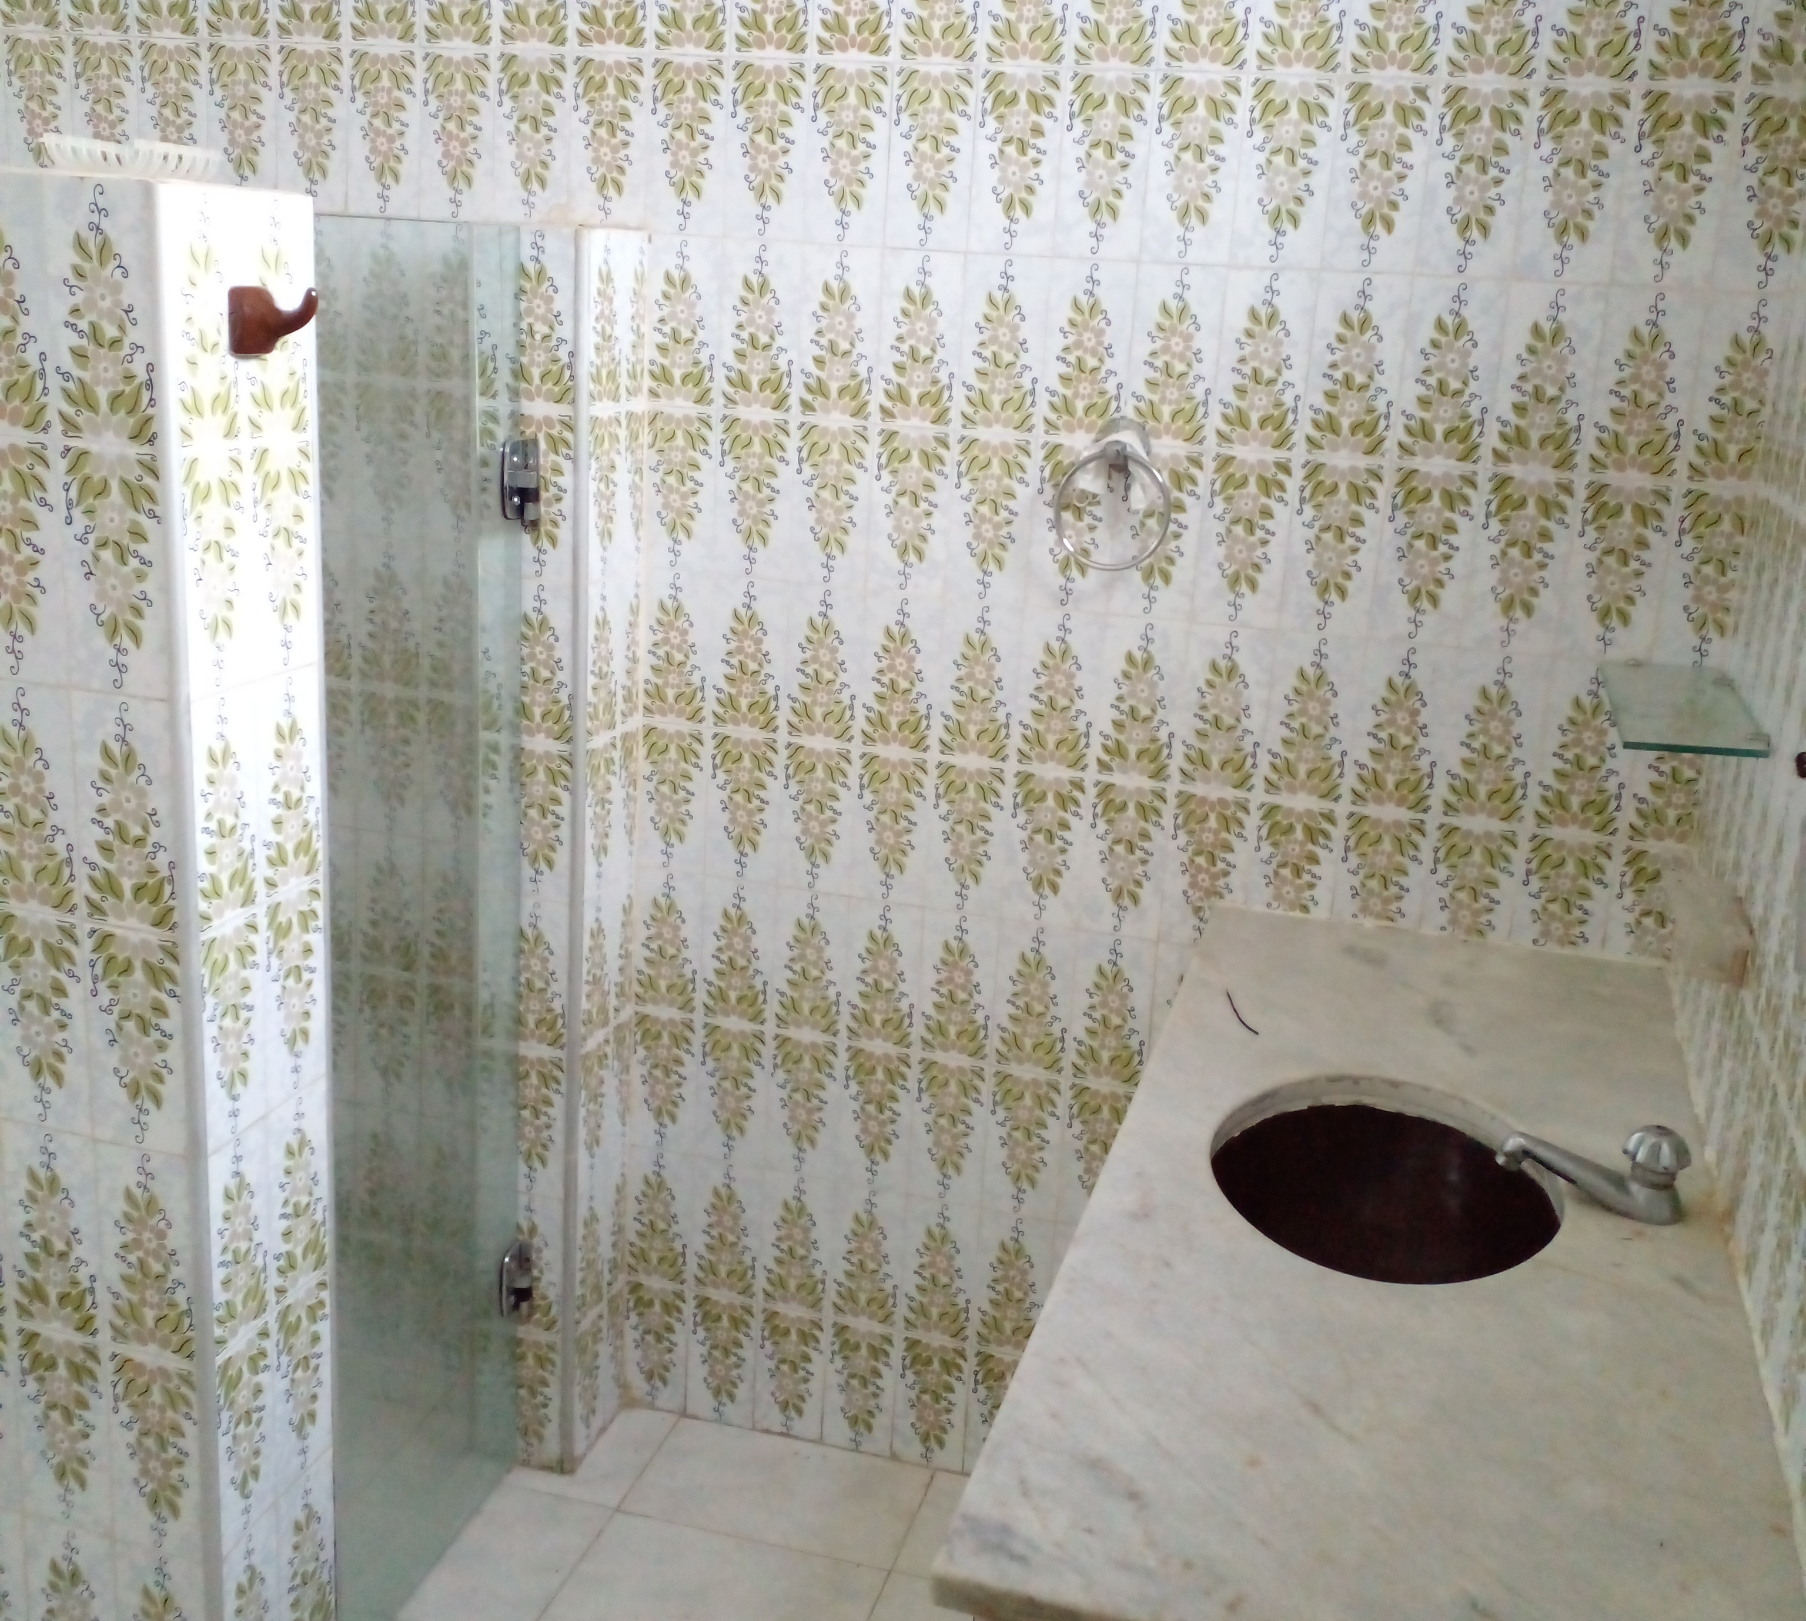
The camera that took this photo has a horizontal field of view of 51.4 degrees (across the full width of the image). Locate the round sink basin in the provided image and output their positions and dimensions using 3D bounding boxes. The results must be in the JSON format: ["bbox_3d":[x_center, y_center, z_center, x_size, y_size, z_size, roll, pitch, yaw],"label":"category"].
[{"bbox_3d":[0.435,0.410,1.734,0.325,0.149,0.437,7,16,14],"label":"round sink basin"}]

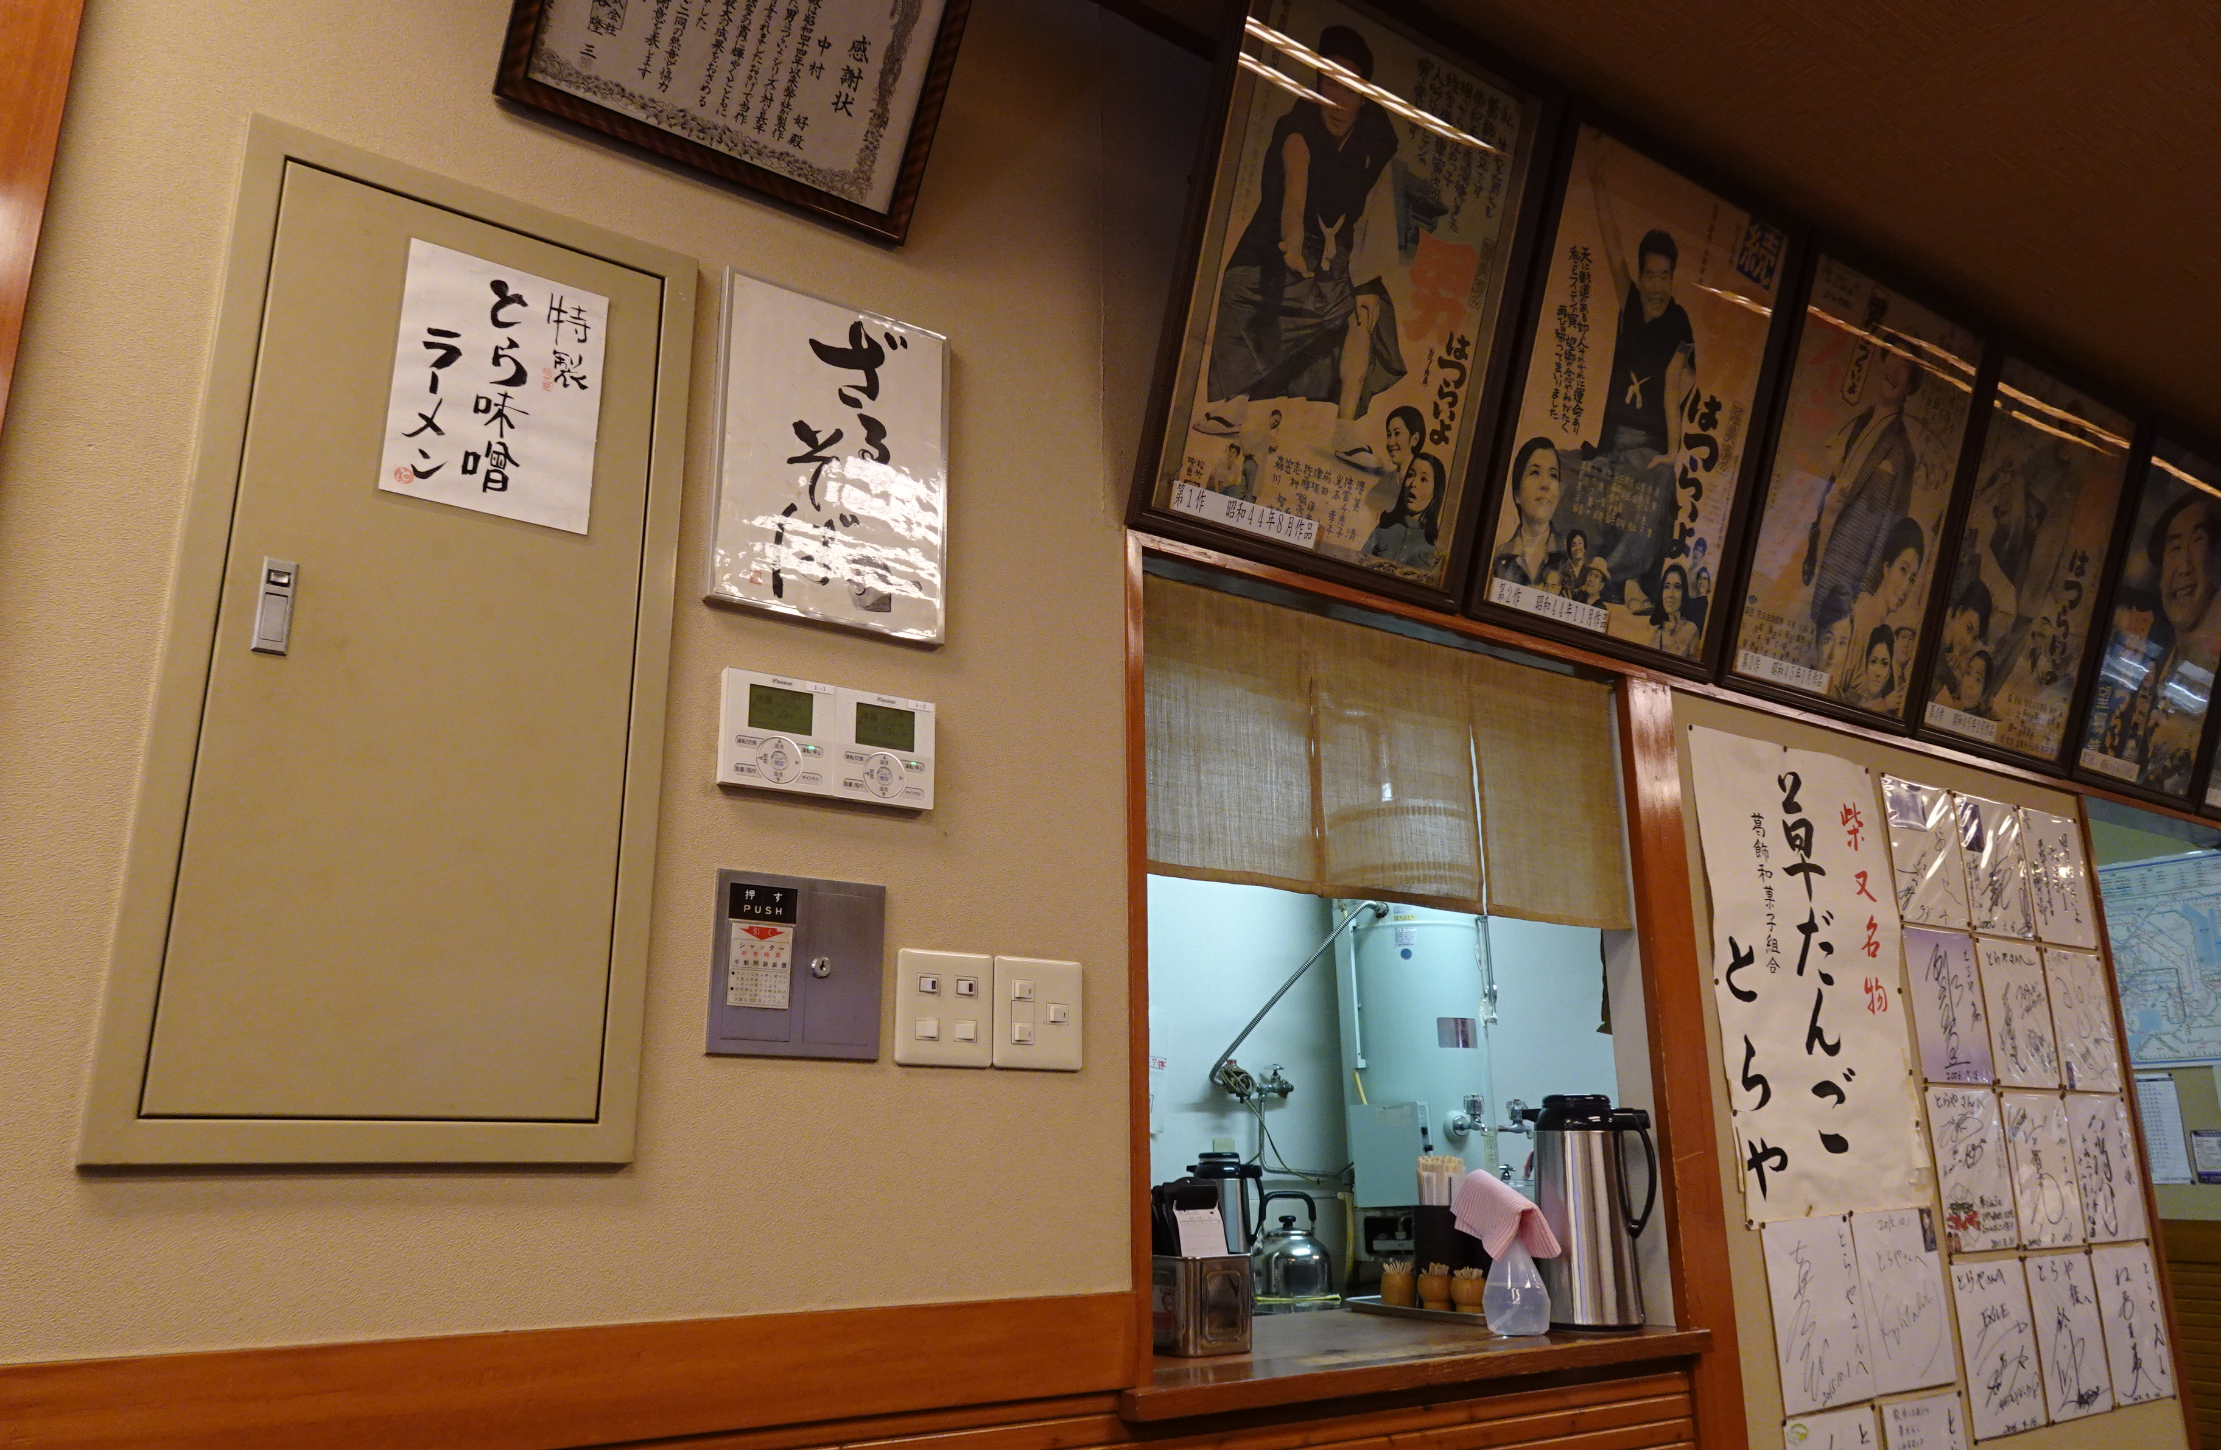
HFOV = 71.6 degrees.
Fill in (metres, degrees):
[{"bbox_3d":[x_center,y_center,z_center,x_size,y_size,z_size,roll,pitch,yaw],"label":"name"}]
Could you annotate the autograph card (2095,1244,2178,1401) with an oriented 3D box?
[{"bbox_3d":[1.957,1.145,2.940,0.242,0.272,0.005,10,-19,-33],"label":"autograph card"}]

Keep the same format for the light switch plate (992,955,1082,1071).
[{"bbox_3d":[-0.076,0.320,1.707,0.116,0.120,0.010,10,-19,-33],"label":"light switch plate"}]

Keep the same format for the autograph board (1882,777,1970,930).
[{"bbox_3d":[1.538,0.242,2.892,0.242,0.272,0.005,10,-19,-33],"label":"autograph board"}]

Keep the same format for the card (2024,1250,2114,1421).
[{"bbox_3d":[1.749,1.110,2.800,0.242,0.272,0.005,10,-19,-33],"label":"card"}]

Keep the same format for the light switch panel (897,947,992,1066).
[{"bbox_3d":[-0.179,0.304,1.642,0.116,0.120,0.012,10,-18,-33],"label":"light switch panel"}]

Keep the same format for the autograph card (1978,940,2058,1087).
[{"bbox_3d":[1.750,0.559,2.973,0.242,0.272,0.008,10,-18,-33],"label":"autograph card"}]

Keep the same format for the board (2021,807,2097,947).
[{"bbox_3d":[1.959,0.316,3.174,0.242,0.272,0.005,10,-19,-33],"label":"board"}]

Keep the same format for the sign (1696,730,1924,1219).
[{"bbox_3d":[1.184,0.417,2.588,0.541,0.776,0.006,10,-19,-33],"label":"sign"}]

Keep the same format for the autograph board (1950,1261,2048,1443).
[{"bbox_3d":[1.540,1.073,2.660,0.242,0.272,0.005,10,-19,-33],"label":"autograph board"}]

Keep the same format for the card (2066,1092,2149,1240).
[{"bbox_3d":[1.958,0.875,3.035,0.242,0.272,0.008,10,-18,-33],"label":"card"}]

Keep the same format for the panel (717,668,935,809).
[{"bbox_3d":[-0.297,0.020,1.626,0.241,0.120,0.020,10,-19,-33],"label":"panel"}]

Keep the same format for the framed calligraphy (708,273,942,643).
[{"bbox_3d":[-0.305,-0.292,1.705,0.272,0.378,0.021,10,-18,-33],"label":"framed calligraphy"}]

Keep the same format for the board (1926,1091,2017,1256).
[{"bbox_3d":[1.542,0.794,2.760,0.242,0.272,0.008,10,-18,-33],"label":"board"}]

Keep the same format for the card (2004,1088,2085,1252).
[{"bbox_3d":[1.752,0.837,2.898,0.242,0.272,0.008,10,-18,-33],"label":"card"}]

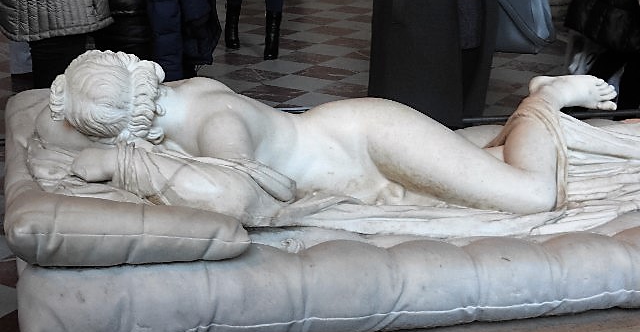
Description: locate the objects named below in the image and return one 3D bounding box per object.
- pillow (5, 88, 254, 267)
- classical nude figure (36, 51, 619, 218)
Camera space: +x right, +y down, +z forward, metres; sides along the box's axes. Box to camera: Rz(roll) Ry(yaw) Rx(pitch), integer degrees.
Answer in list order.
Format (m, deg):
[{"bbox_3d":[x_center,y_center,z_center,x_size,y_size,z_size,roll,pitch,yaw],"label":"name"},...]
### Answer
[{"bbox_3d":[-0.461,-0.003,2.470,0.450,0.137,0.875,-3,18,-16],"label":"pillow"},{"bbox_3d":[0.092,-0.109,2.594,1.500,0.305,0.640,-3,18,-16],"label":"classical nude figure"}]

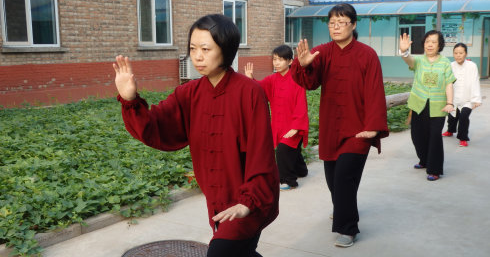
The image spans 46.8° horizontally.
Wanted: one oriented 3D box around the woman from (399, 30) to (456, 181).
[{"bbox_3d":[1.815,-0.248,5.600,0.510,1.430,0.680,5,10,31],"label":"woman"}]

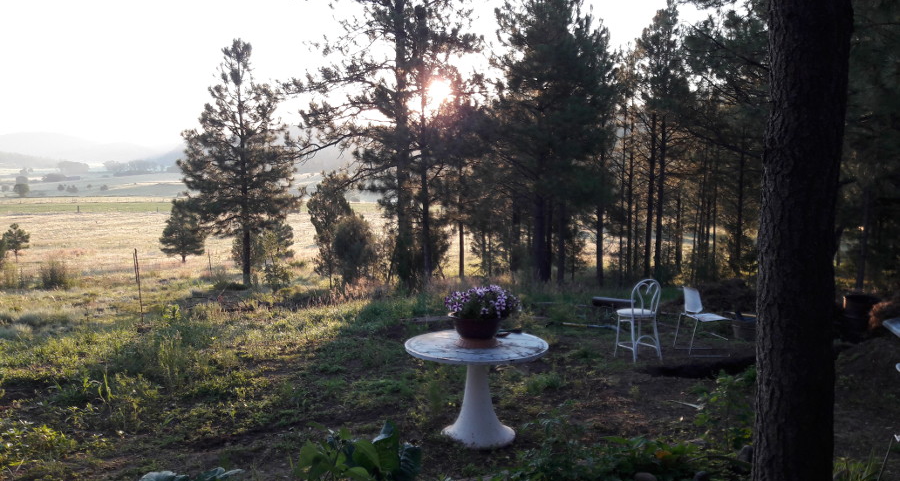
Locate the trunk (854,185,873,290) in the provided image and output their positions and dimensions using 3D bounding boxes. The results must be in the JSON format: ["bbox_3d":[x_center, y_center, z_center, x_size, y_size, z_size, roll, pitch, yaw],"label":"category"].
[{"bbox_3d":[8.804,-0.064,15.500,0.190,2.200,0.190,4,4,0],"label":"trunk"}]

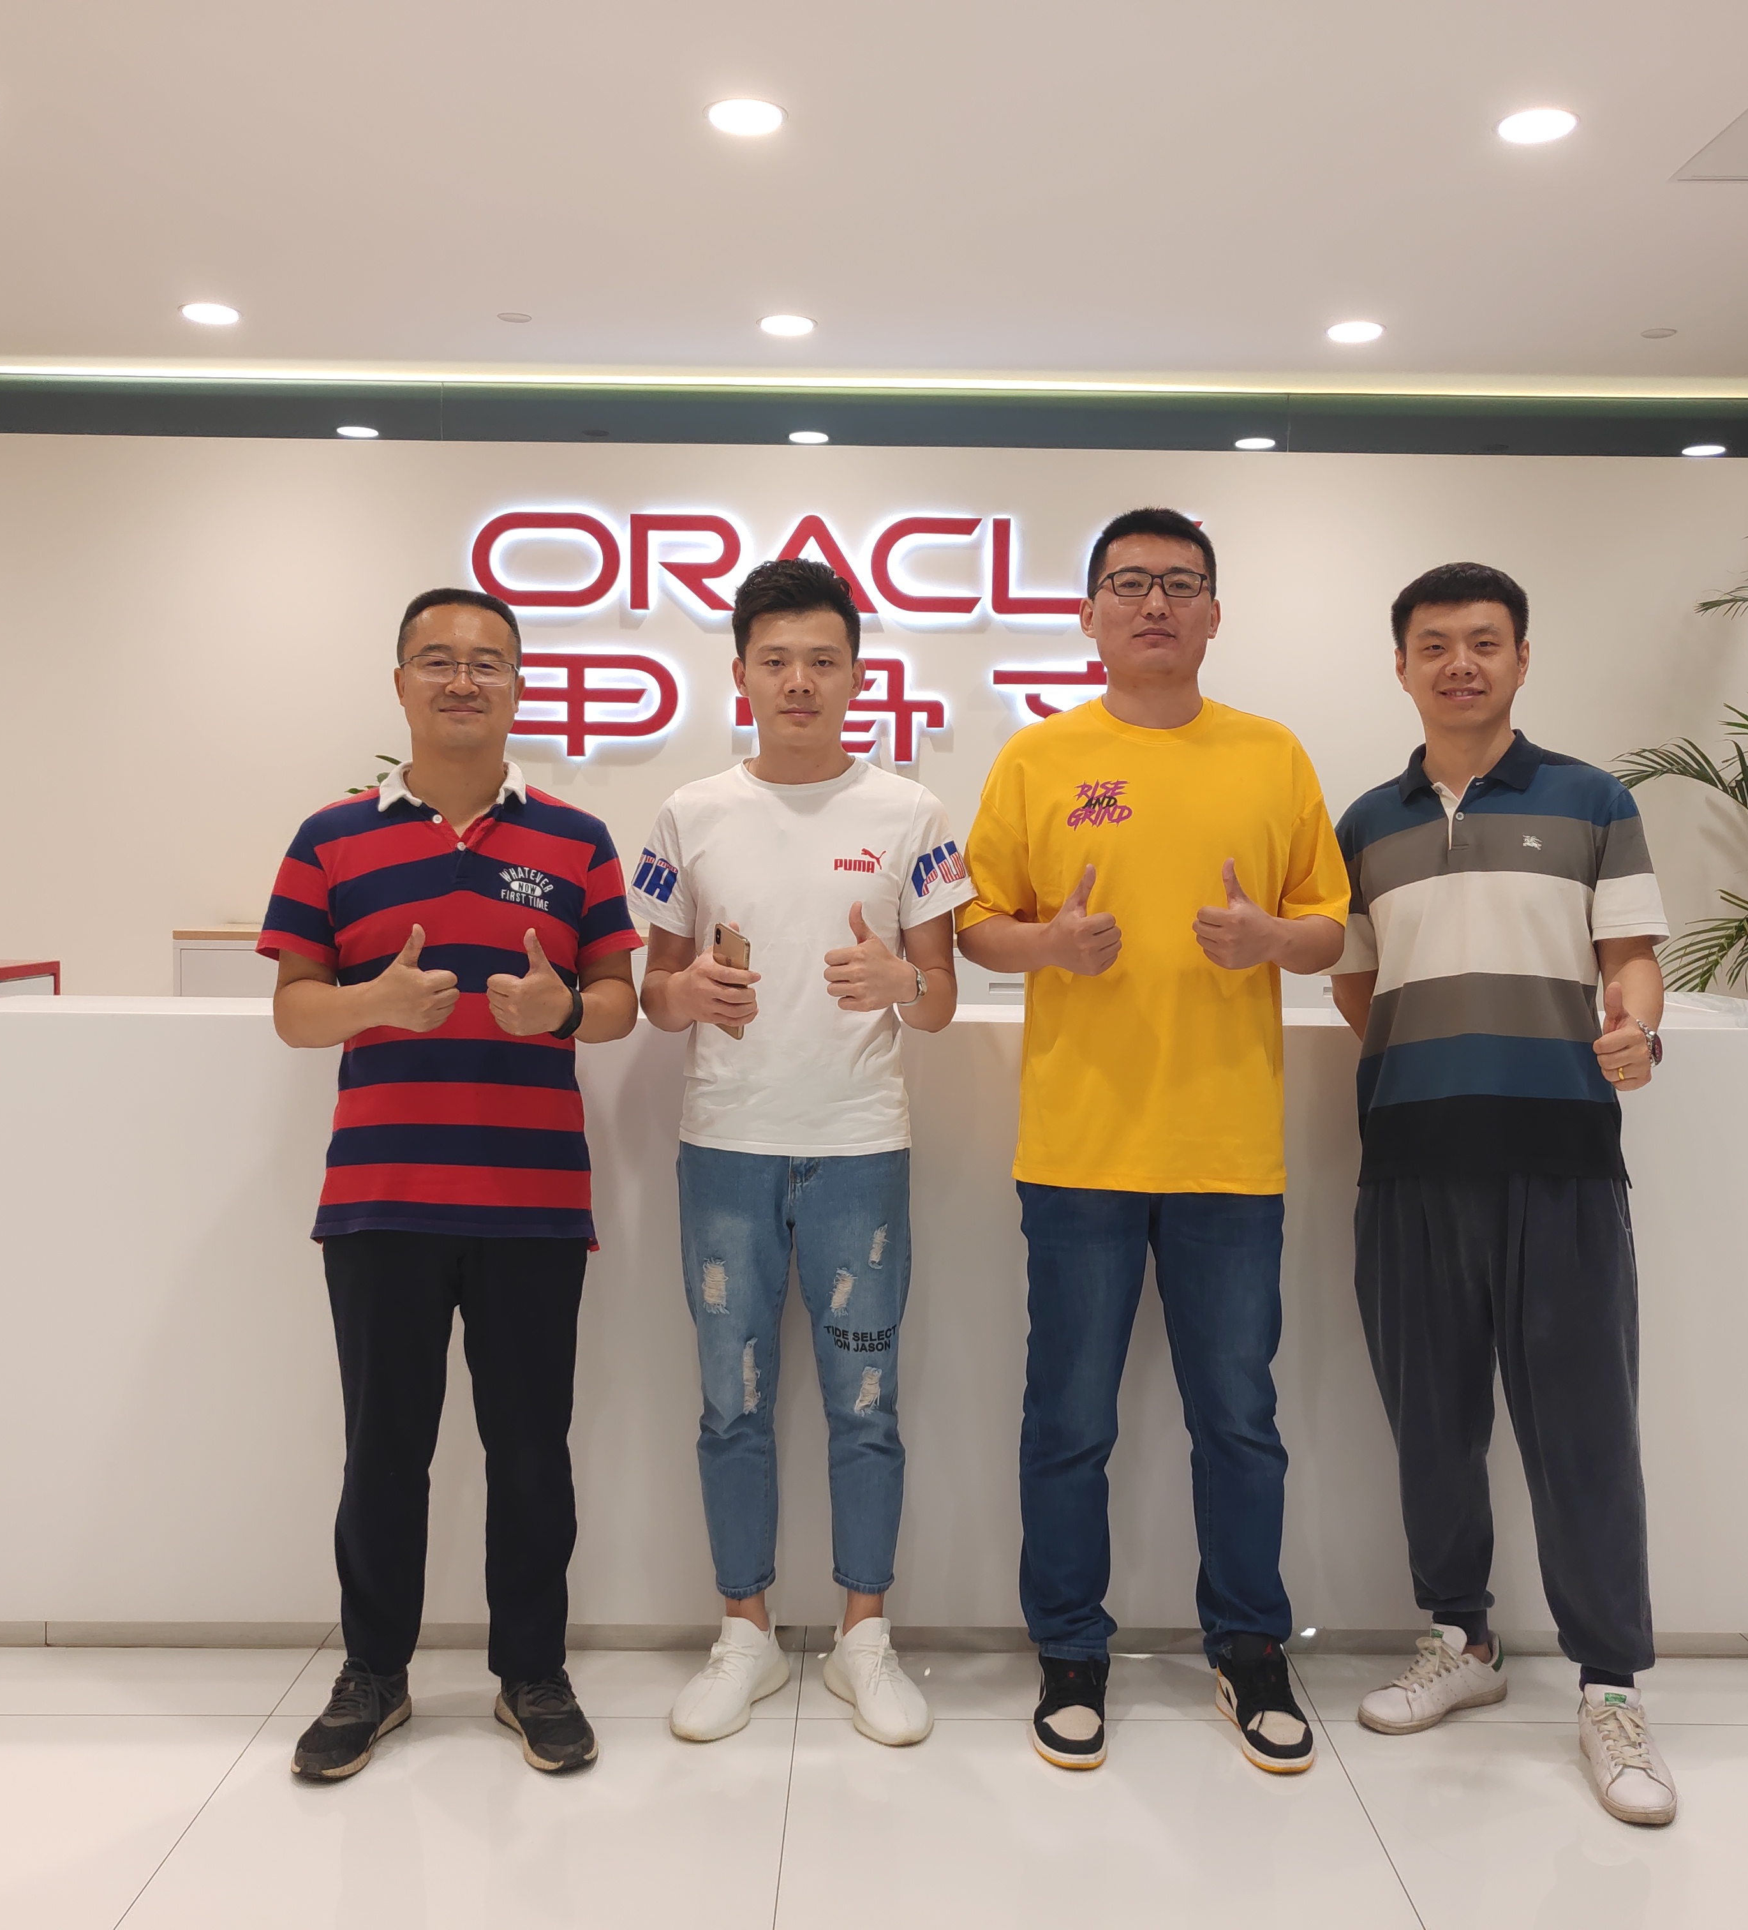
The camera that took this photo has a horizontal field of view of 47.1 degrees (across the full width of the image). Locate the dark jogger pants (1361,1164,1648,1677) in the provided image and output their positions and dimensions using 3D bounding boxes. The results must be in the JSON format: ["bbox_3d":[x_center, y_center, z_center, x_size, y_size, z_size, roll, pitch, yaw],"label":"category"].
[{"bbox_3d":[0.919,0.639,2.966,0.425,0.865,0.350,1,3,5],"label":"dark jogger pants"}]

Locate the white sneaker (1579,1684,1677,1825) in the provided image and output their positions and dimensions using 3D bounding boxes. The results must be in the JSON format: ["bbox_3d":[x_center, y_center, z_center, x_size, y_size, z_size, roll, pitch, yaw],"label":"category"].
[{"bbox_3d":[1.081,1.108,2.881,0.106,0.117,0.290,1,3,10],"label":"white sneaker"}]

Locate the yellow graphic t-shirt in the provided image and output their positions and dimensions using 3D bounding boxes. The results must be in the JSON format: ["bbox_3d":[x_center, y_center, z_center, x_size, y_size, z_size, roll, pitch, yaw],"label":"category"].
[{"bbox_3d":[0.405,-0.033,2.947,0.575,0.730,0.300,1,3,3],"label":"yellow graphic t-shirt"}]

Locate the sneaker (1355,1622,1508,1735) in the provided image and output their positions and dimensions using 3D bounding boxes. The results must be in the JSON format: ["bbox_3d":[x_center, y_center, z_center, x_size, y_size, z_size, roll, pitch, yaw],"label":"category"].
[{"bbox_3d":[0.876,1.094,3.126,0.290,0.117,0.107,-2,4,-34],"label":"sneaker"}]

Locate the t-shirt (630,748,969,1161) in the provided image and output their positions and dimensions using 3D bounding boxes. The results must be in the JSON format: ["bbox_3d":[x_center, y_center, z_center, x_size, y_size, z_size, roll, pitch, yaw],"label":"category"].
[{"bbox_3d":[-0.106,-0.017,3.033,0.520,0.597,0.280,1,3,0],"label":"t-shirt"}]

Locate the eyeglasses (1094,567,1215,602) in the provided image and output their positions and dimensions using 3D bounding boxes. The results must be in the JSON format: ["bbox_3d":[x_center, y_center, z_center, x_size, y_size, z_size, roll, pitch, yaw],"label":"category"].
[{"bbox_3d":[0.406,-0.550,2.915,0.152,0.047,0.140,1,3,4],"label":"eyeglasses"}]

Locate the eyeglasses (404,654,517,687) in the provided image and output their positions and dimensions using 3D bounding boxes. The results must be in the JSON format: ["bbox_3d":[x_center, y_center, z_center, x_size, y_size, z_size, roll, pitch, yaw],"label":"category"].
[{"bbox_3d":[-0.593,-0.423,2.882,0.150,0.046,0.140,0,3,-13],"label":"eyeglasses"}]

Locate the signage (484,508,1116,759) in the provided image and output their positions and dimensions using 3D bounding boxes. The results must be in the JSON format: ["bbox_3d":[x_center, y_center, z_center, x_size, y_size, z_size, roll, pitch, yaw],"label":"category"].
[{"bbox_3d":[-0.109,-0.964,5.888,2.130,0.740,0.090,1,3,0],"label":"signage"}]

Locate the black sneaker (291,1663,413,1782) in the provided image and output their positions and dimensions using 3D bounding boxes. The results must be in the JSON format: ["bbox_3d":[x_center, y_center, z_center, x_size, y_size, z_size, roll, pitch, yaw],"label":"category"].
[{"bbox_3d":[-0.767,1.086,2.986,0.110,0.118,0.295,1,3,12],"label":"black sneaker"}]

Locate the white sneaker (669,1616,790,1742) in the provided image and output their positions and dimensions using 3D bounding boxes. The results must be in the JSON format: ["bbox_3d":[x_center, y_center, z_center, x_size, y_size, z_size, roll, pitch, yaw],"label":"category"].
[{"bbox_3d":[-0.213,1.080,3.095,0.115,0.130,0.290,2,3,26],"label":"white sneaker"}]

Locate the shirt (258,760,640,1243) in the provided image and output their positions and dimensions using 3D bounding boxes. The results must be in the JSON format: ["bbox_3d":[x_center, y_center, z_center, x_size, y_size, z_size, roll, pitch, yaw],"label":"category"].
[{"bbox_3d":[-0.623,0.050,2.937,0.560,0.697,0.300,0,3,-4],"label":"shirt"}]

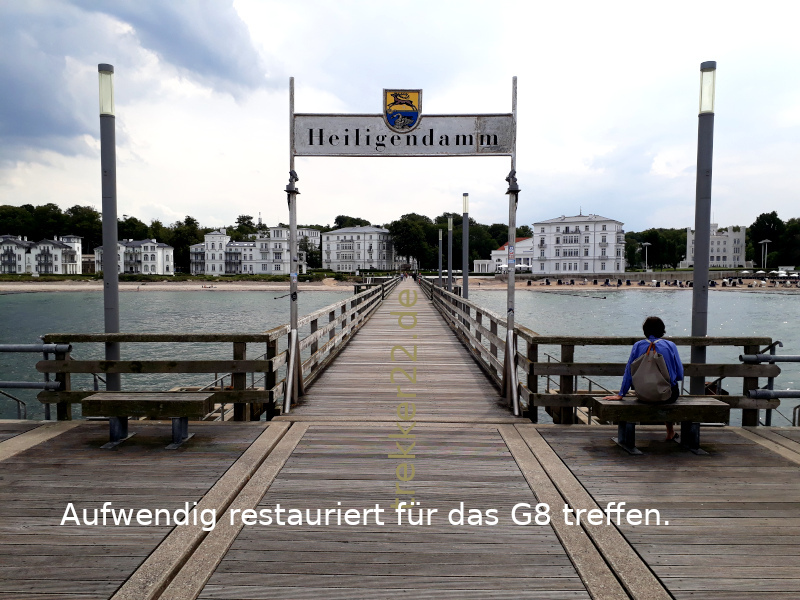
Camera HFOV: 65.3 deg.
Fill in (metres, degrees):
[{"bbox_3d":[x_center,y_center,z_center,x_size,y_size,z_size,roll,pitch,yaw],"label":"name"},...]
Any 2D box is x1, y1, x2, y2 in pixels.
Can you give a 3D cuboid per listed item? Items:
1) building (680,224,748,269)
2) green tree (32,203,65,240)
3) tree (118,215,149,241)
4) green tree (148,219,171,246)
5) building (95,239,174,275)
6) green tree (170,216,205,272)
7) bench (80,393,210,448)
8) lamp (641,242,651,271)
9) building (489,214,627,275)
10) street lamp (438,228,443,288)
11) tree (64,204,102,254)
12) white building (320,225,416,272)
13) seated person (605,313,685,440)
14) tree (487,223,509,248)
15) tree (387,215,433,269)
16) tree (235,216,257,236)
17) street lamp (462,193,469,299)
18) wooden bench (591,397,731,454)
[{"bbox_3d":[134.704,-22.864,267.237,25.500,18.900,19.000,1,3,23],"label":"building"},{"bbox_3d":[-128.409,-22.857,229.196,13.000,25.800,13.000,0,3,0],"label":"green tree"},{"bbox_3d":[-101.309,-21.400,237.271,13.000,22.100,13.000,0,3,0],"label":"tree"},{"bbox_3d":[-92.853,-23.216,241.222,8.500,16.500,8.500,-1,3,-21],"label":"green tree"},{"bbox_3d":[-89.946,-14.672,210.550,23.000,12.200,12.500,0,3,-5],"label":"building"},{"bbox_3d":[-80.683,-21.203,237.306,13.000,21.000,13.000,-1,3,-19],"label":"green tree"},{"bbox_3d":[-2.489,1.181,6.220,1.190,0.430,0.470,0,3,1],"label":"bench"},{"bbox_3d":[79.374,-13.886,201.575,3.200,9.350,3.200,1,3,21],"label":"lamp"},{"bbox_3d":[54.751,-18.893,217.646,42.000,19.500,19.000,1,3,28],"label":"building"},{"bbox_3d":[2.314,-1.932,35.349,0.170,4.120,0.170,0,3,1],"label":"street lamp"},{"bbox_3d":[-115.970,-22.493,229.212,14.500,25.000,14.500,0,3,0],"label":"tree"},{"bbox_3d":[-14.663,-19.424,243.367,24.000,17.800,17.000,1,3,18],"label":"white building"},{"bbox_3d":[2.338,0.788,6.100,0.750,1.260,0.700,0,3,1],"label":"seated person"},{"bbox_3d":[43.431,-22.913,274.240,11.500,21.800,11.500,0,3,0],"label":"tree"},{"bbox_3d":[4.291,-24.283,257.180,18.200,21.800,18.200,0,3,1],"label":"tree"},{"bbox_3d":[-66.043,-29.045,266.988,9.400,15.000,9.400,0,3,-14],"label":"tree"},{"bbox_3d":[1.986,-1.144,18.867,0.170,4.120,0.170,0,3,0],"label":"street lamp"},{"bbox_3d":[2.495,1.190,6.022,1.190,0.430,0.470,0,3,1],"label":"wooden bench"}]

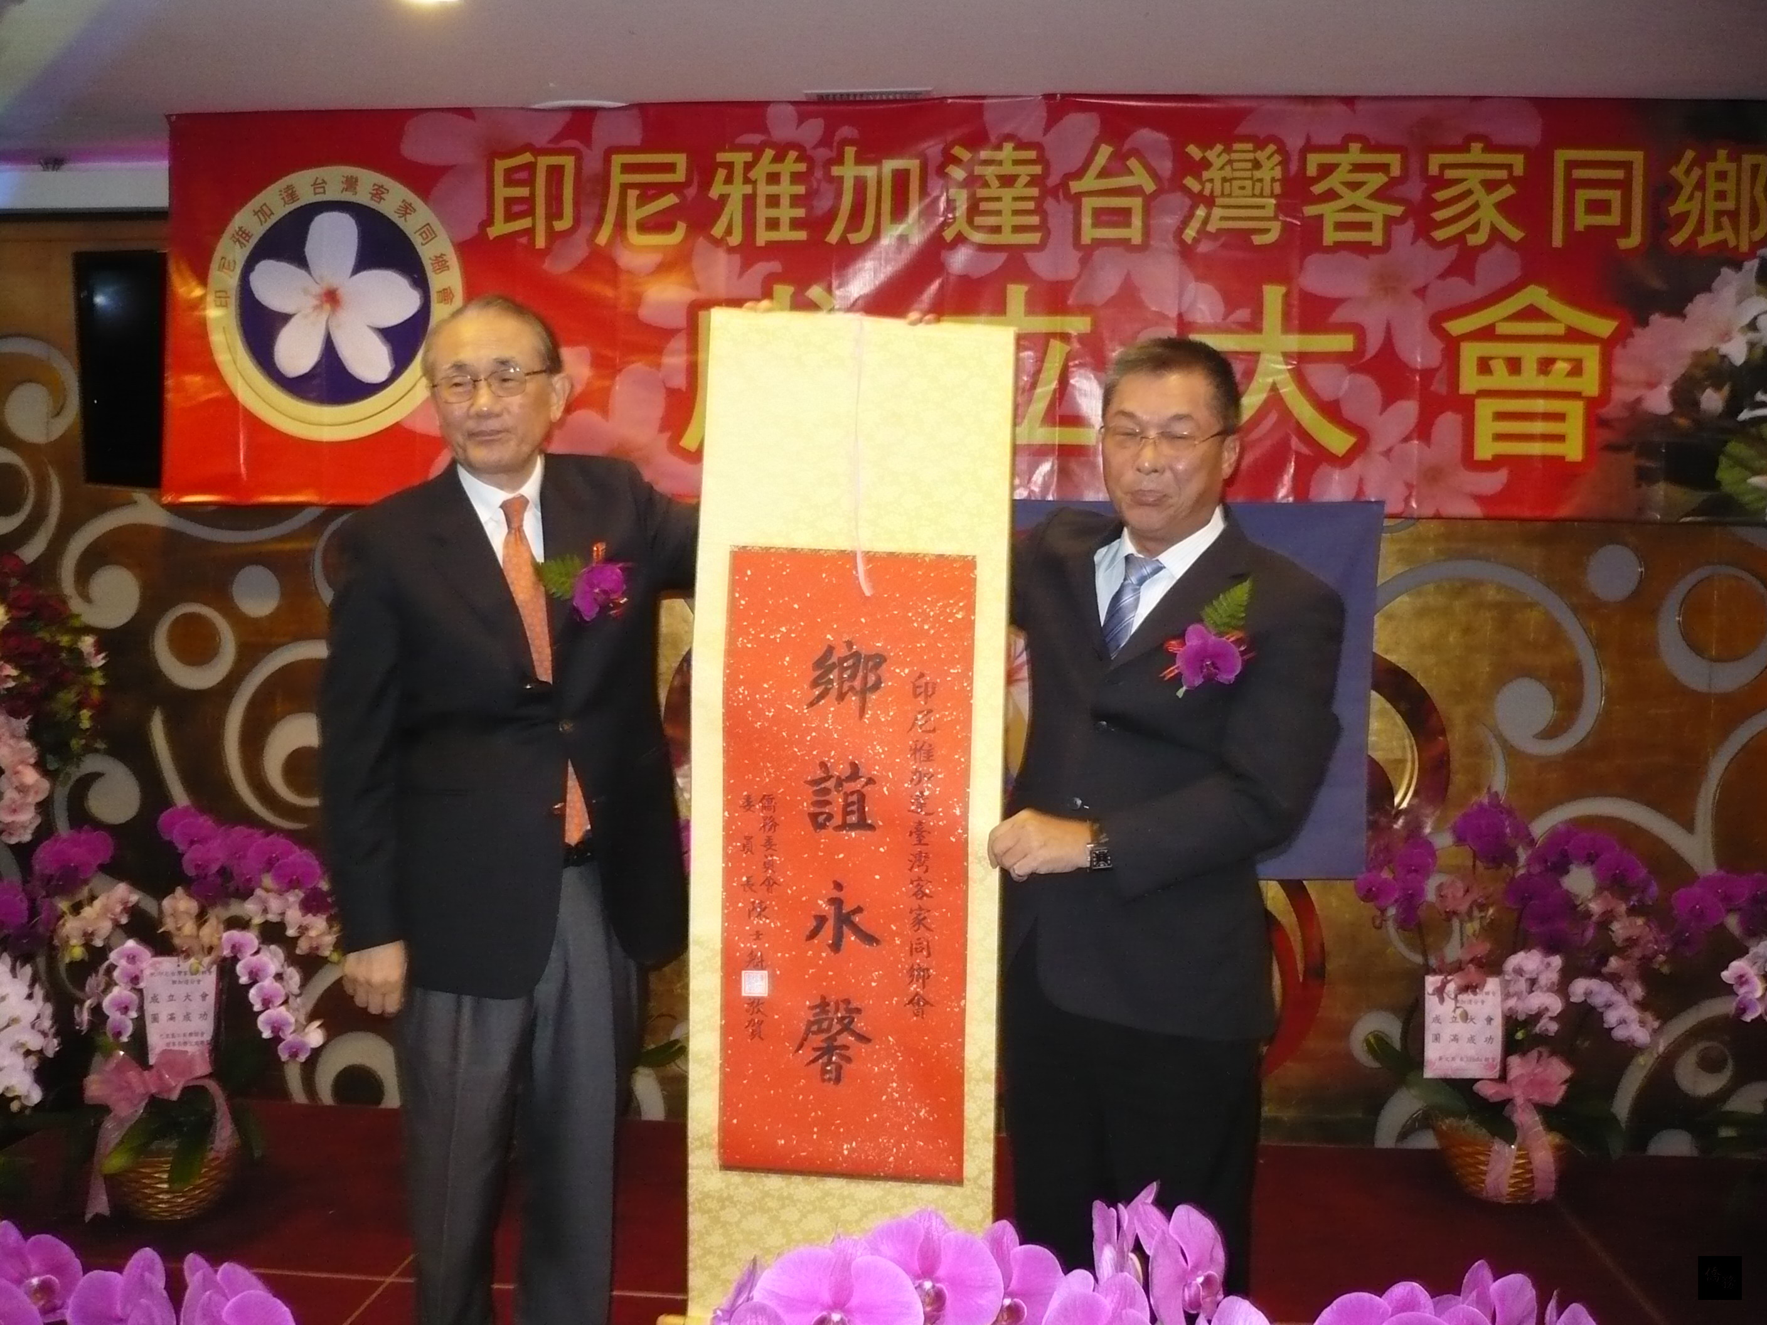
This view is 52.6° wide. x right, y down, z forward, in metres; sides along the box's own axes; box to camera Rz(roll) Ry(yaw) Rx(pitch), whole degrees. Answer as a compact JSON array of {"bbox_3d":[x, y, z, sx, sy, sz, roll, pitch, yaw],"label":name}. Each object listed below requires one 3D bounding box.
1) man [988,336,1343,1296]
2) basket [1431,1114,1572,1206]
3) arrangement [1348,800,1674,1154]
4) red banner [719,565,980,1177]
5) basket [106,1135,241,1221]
[{"bbox_3d":[0.369,0.408,2.350,0.510,1.690,0.380,2,2,30],"label":"man"},{"bbox_3d":[1.431,1.147,4.140,0.300,0.170,0.250,1,1,5],"label":"basket"},{"bbox_3d":[1.447,0.715,4.120,0.700,0.810,0.430,1,1,5],"label":"arrangement"},{"bbox_3d":[-0.045,0.261,2.290,0.314,0.803,0.020,2,1,1],"label":"red banner"},{"bbox_3d":[-1.550,1.101,3.900,0.280,0.160,0.250,1,1,5],"label":"basket"}]

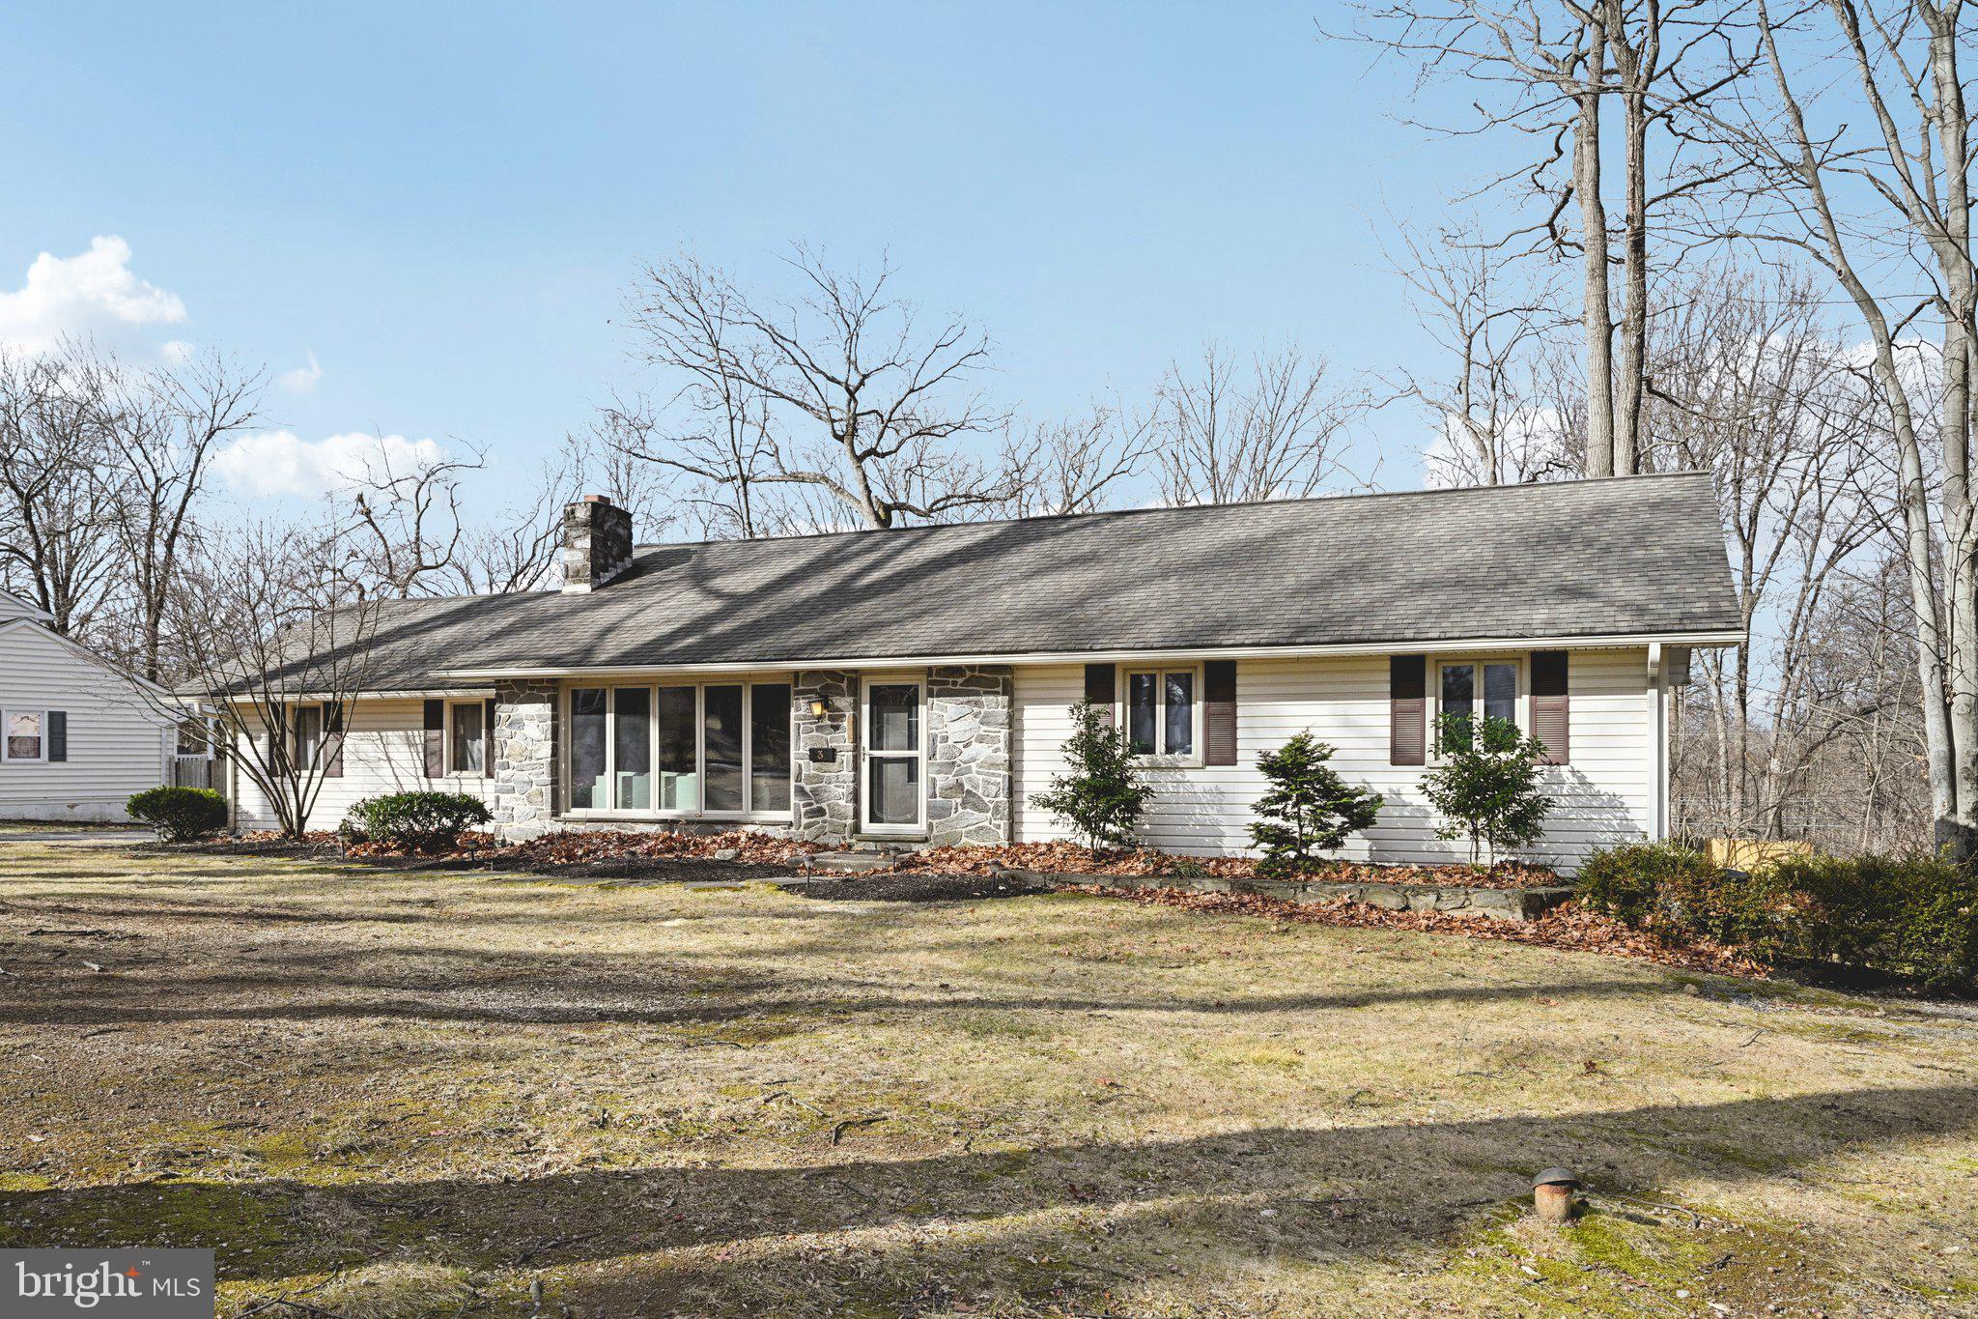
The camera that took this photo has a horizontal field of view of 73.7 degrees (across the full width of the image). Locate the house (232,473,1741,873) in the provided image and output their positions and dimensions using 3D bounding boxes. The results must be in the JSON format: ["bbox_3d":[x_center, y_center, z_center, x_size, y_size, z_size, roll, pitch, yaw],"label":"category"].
[{"bbox_3d":[-1.471,0.263,21.803,22.800,5.300,9.000,-1,-2,21],"label":"house"}]

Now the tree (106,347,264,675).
[{"bbox_3d":[-29.223,-2.758,48.000,6.200,17.000,6.200,0,-2,0],"label":"tree"}]

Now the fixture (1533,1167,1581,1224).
[{"bbox_3d":[1.785,1.684,4.150,0.152,0.165,0.152,0,-2,0],"label":"fixture"}]

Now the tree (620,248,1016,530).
[{"bbox_3d":[-4.427,-2.993,34.500,10.600,15.400,9.800,0,-2,0],"label":"tree"}]

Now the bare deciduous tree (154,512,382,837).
[{"bbox_3d":[-11.091,0.284,20.200,3.600,4.900,3.400,0,-2,0],"label":"bare deciduous tree"}]

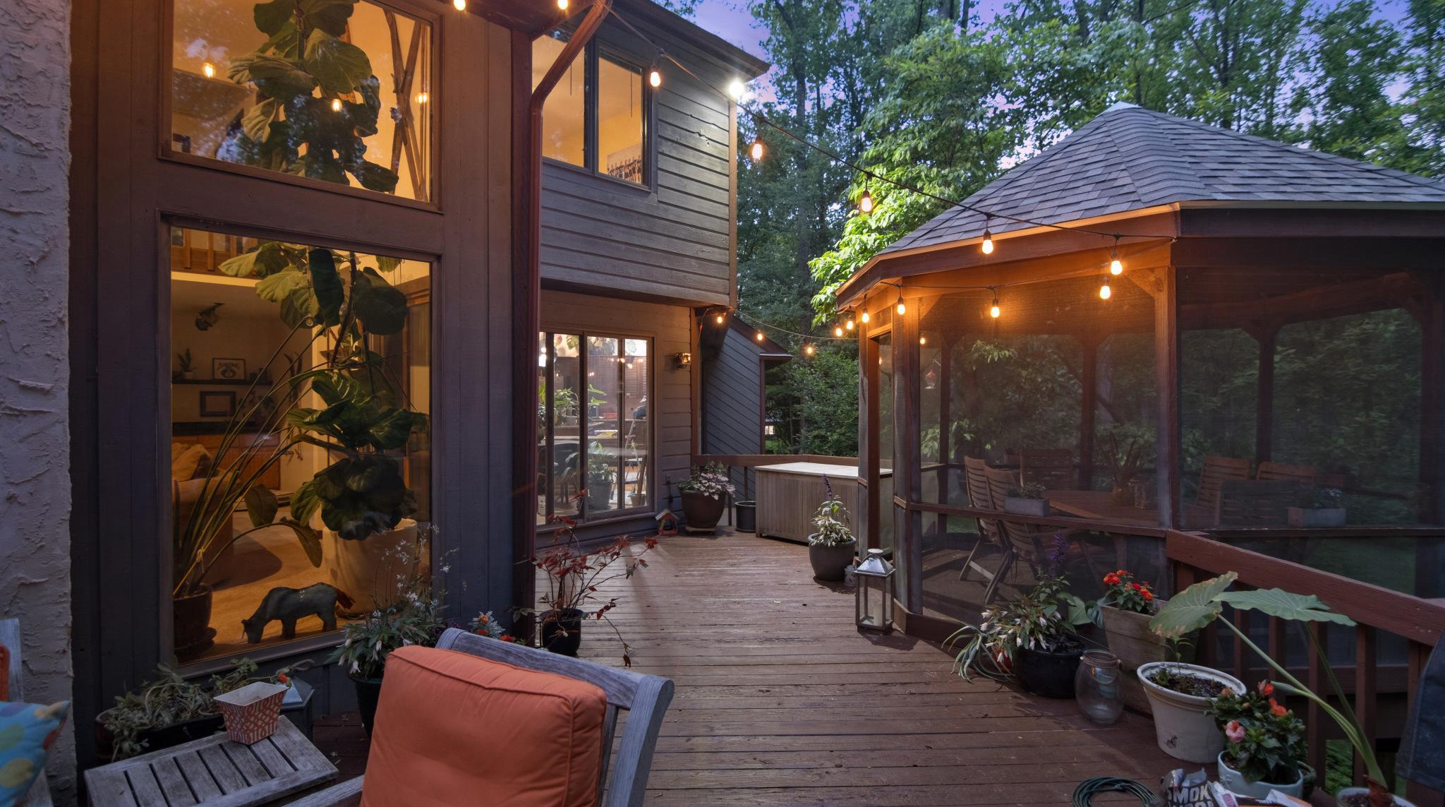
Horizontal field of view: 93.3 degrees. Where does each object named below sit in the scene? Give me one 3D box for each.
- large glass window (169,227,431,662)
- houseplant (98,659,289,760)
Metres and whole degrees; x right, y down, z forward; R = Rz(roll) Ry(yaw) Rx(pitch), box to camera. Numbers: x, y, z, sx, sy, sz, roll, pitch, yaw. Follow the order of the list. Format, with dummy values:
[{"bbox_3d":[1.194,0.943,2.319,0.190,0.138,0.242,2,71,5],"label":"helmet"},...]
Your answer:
[{"bbox_3d":[-2.088,0.190,3.512,1.200,2.020,0.090,0,0,-45],"label":"large glass window"},{"bbox_3d":[-2.290,1.360,3.000,0.670,0.400,0.300,0,0,-45],"label":"houseplant"}]

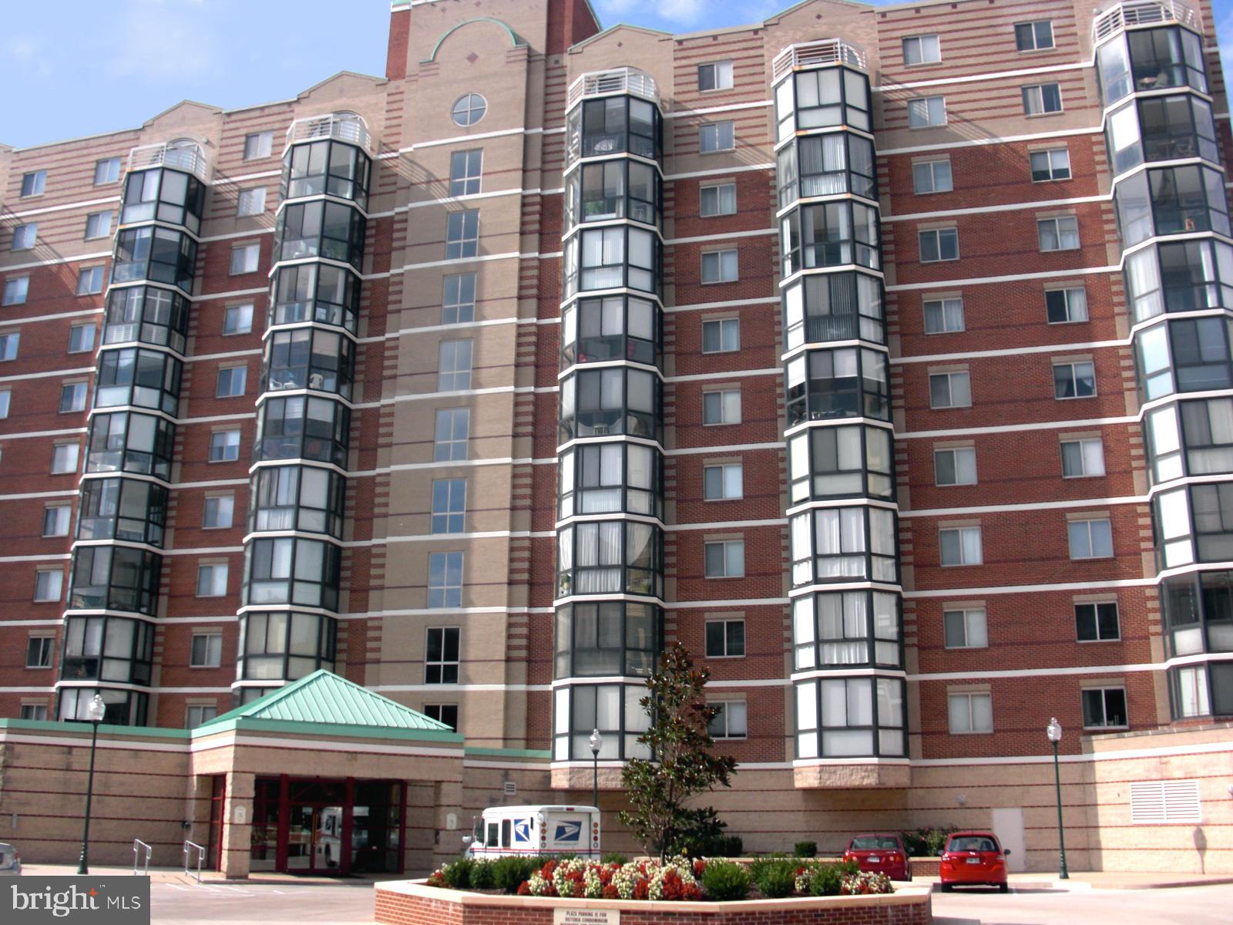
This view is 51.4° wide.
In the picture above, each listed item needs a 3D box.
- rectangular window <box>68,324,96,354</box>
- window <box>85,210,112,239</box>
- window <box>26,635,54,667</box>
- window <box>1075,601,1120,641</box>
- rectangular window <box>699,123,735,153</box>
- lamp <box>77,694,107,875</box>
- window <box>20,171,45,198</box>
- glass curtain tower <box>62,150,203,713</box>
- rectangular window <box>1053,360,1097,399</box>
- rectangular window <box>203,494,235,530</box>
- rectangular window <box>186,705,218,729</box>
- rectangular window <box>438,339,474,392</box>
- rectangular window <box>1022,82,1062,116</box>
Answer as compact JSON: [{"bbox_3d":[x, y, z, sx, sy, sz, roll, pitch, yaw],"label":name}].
[{"bbox_3d":[-22.940,-5.312,55.112,1.367,1.258,0.140,-4,-17,15],"label":"rectangular window"},{"bbox_3d":[-22.600,-10.352,56.051,1.350,1.240,0.140,-4,-17,15],"label":"window"},{"bbox_3d":[-23.070,7.561,51.355,1.357,1.304,0.120,-4,-17,15],"label":"window"},{"bbox_3d":[15.261,5.058,40.656,1.365,1.267,0.150,-4,-17,15],"label":"window"},{"bbox_3d":[3.823,-12.300,48.604,1.350,1.240,0.140,-4,-17,15],"label":"rectangular window"},{"bbox_3d":[-13.322,8.129,32.456,0.460,4.645,0.460,-4,-17,15],"label":"lamp"},{"bbox_3d":[-26.844,-12.802,58.968,1.357,1.304,0.120,-4,-17,15],"label":"window"},{"bbox_3d":[-19.782,-1.061,51.603,3.650,25.800,2.150,-4,-17,15],"label":"glass curtain tower"},{"bbox_3d":[15.204,-2.732,42.526,1.350,1.240,0.140,-4,-17,15],"label":"rectangular window"},{"bbox_3d":[-15.570,1.925,50.248,1.340,1.230,0.120,-4,-17,15],"label":"rectangular window"},{"bbox_3d":[-15.588,9.700,48.126,1.340,1.290,0.150,-4,-17,15],"label":"rectangular window"},{"bbox_3d":[-6.061,-3.654,48.415,1.335,2.000,0.140,-4,-17,15],"label":"rectangular window"},{"bbox_3d":[15.272,-13.011,45.943,1.340,1.230,0.120,-4,-17,15],"label":"rectangular window"}]

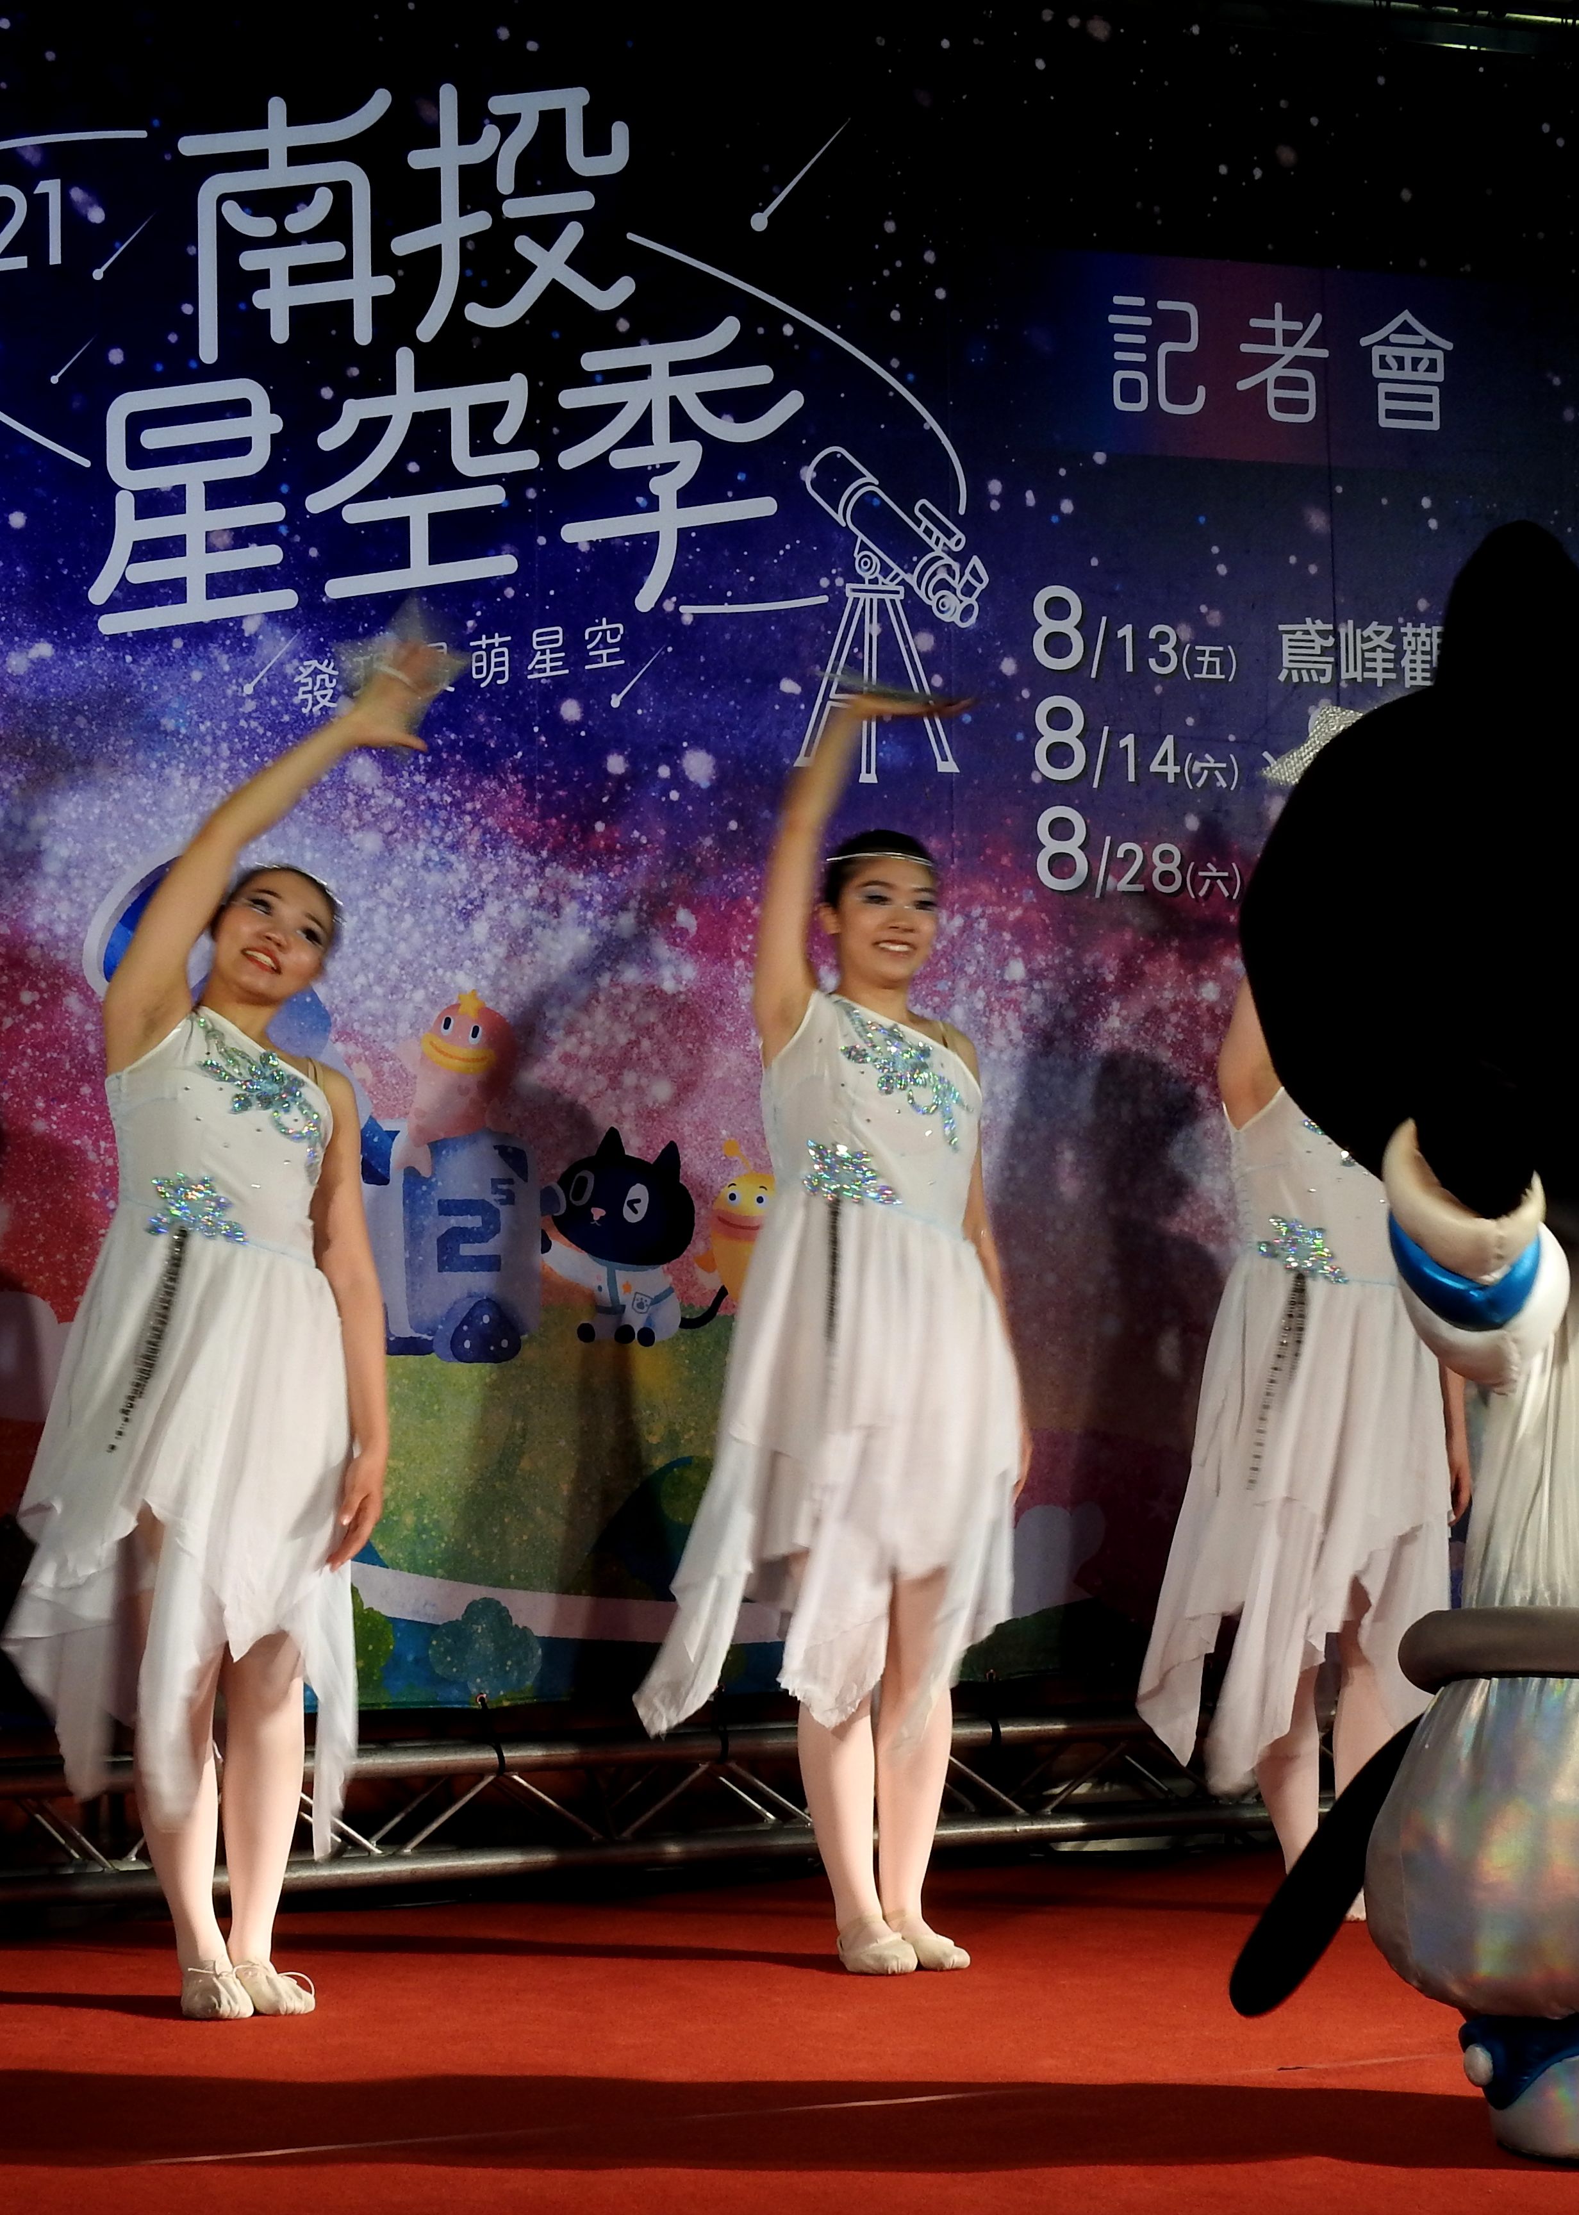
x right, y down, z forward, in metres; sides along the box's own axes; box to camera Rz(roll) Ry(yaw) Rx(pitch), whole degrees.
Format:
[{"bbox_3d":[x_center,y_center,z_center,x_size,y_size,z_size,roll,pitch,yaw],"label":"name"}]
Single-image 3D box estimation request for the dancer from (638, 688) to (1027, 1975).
[{"bbox_3d":[0.063,0.306,7.324,0.520,1.808,0.440,-1,-2,-22],"label":"dancer"}]

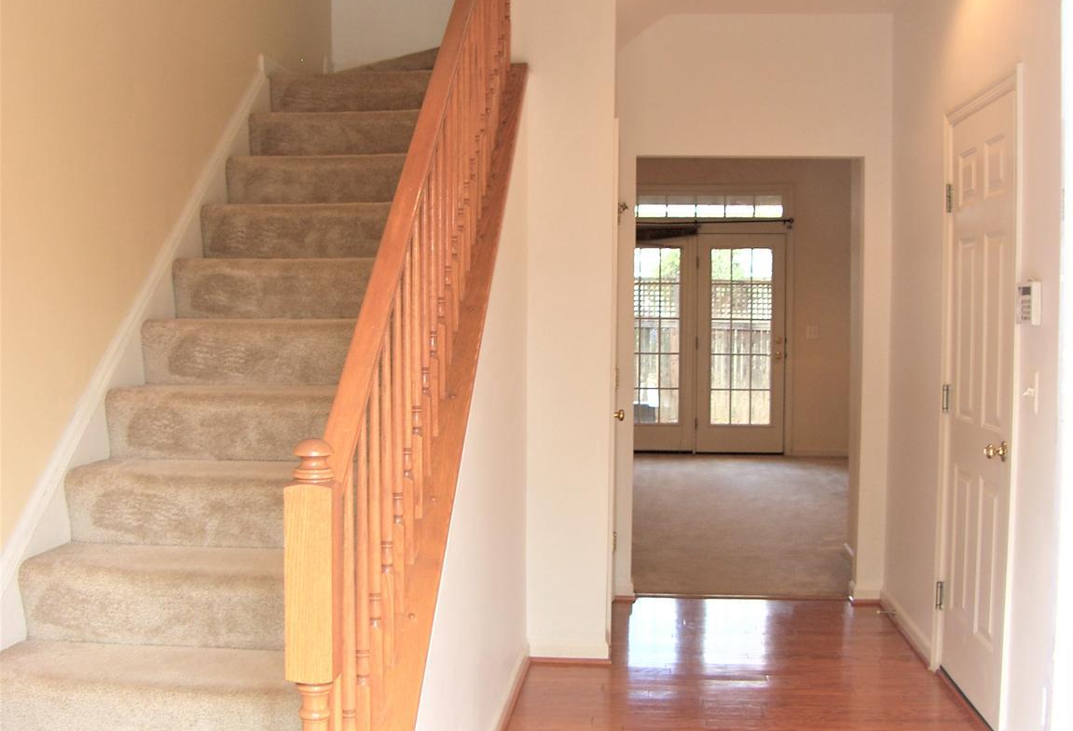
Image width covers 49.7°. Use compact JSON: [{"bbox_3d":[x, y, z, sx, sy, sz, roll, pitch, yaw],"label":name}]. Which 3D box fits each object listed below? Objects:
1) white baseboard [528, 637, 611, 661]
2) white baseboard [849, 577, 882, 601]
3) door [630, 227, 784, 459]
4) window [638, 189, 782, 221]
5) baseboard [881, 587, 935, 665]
[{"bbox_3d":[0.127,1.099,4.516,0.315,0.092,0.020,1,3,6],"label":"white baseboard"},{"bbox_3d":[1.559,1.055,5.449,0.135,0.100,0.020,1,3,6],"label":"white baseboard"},{"bbox_3d":[1.484,-0.211,10.829,1.670,2.080,0.100,1,3,6],"label":"door"},{"bbox_3d":[1.488,-1.489,10.763,1.640,0.280,0.080,1,3,6],"label":"window"},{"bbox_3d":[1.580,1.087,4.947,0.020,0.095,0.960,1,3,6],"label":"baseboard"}]

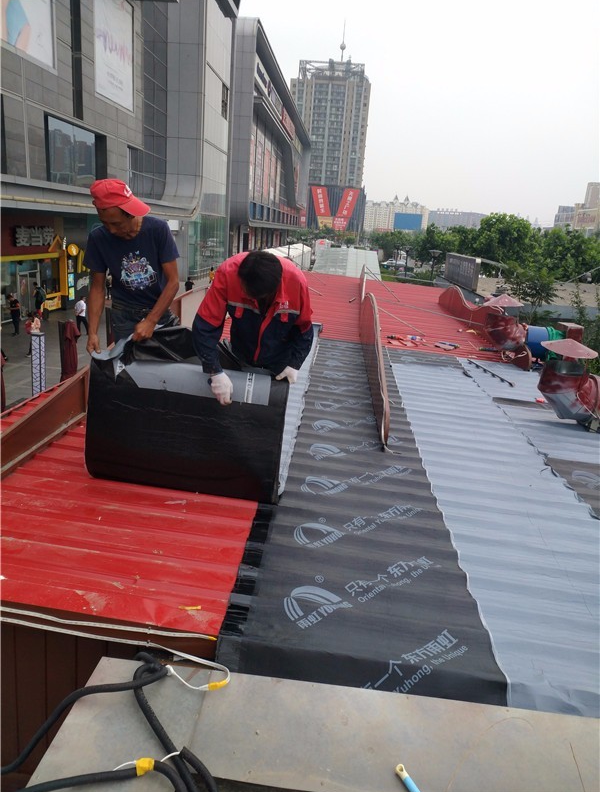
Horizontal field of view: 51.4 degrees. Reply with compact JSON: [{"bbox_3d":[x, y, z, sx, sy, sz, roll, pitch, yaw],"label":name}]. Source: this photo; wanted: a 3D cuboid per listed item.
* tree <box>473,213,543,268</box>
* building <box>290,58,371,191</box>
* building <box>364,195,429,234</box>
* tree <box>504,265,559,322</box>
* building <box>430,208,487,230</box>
[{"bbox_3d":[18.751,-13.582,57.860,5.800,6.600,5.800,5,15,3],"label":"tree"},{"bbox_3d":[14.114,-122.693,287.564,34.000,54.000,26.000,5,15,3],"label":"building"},{"bbox_3d":[111.539,-212.768,739.486,74.000,46.000,28.000,5,15,3],"label":"building"},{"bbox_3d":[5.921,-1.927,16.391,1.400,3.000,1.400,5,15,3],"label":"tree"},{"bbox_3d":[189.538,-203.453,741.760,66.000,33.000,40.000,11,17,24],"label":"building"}]

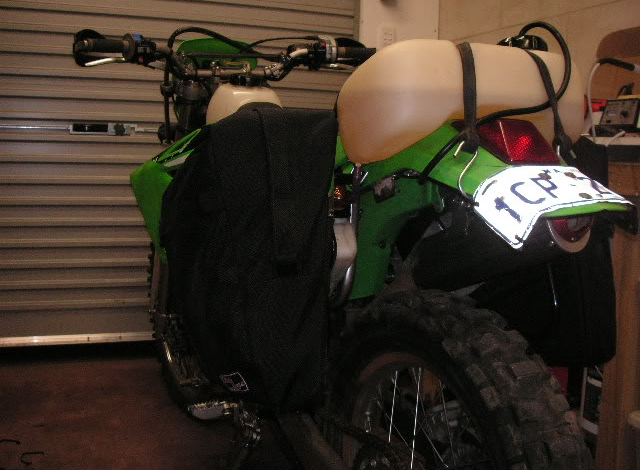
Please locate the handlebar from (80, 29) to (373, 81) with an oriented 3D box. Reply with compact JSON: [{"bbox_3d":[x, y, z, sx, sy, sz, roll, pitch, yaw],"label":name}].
[{"bbox_3d":[-0.226,-0.472,1.874,0.810,0.135,0.180,-6,10,-28],"label":"handlebar"}]

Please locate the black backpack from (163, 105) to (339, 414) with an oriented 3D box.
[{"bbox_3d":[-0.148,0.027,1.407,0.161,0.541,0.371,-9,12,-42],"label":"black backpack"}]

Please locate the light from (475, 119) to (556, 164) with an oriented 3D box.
[{"bbox_3d":[0.268,-0.142,1.004,0.093,0.050,0.128,-6,22,-28],"label":"light"}]

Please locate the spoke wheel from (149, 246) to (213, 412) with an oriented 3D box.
[{"bbox_3d":[-0.481,0.265,2.499,0.090,0.690,0.690,-6,10,-28],"label":"spoke wheel"}]

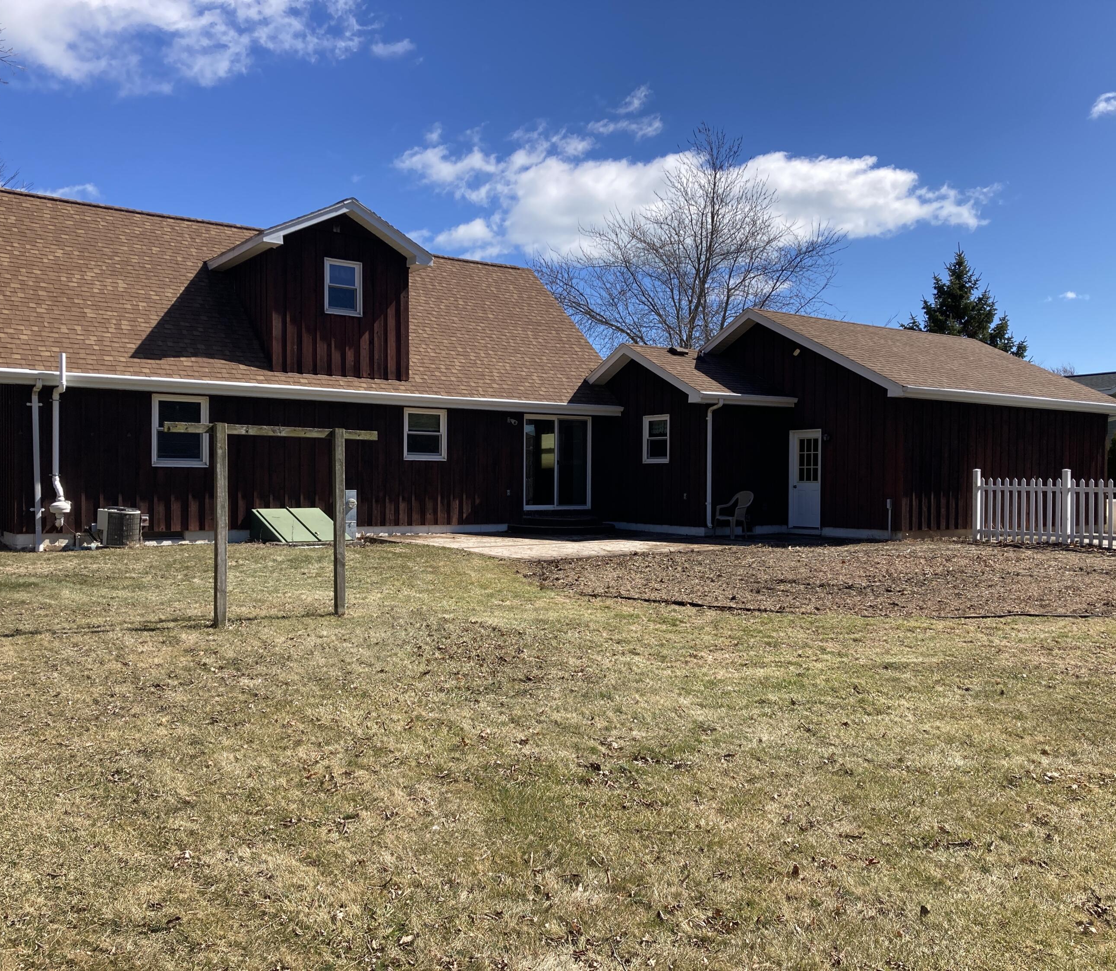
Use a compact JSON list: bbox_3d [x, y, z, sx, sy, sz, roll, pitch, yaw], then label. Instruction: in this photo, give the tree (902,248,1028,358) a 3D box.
[{"bbox_3d":[15.776,-4.191,41.037,6.000,10.664,6.000,0,0,0],"label":"tree"}]

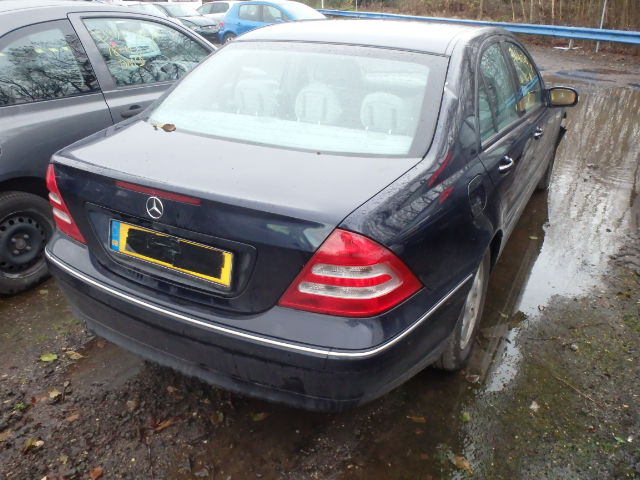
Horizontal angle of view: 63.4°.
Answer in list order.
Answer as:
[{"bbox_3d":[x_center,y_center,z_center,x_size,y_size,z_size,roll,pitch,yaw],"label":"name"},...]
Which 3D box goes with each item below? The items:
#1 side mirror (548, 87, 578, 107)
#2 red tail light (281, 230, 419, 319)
[{"bbox_3d":[1.665,-0.997,3.563,0.210,0.145,0.130,14,28,25],"label":"side mirror"},{"bbox_3d":[0.089,0.083,1.483,0.420,0.280,0.160,4,25,7],"label":"red tail light"}]

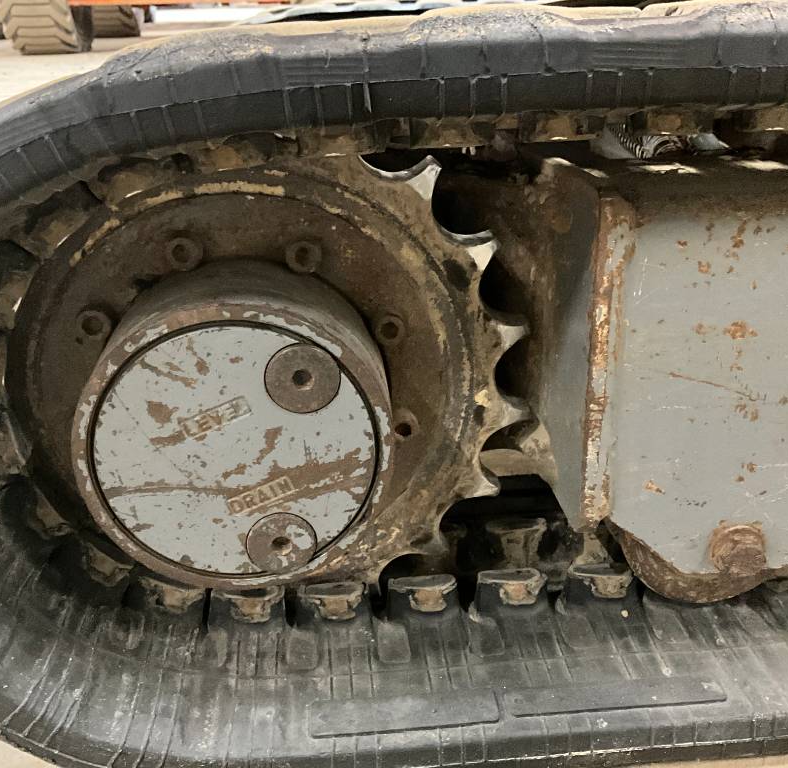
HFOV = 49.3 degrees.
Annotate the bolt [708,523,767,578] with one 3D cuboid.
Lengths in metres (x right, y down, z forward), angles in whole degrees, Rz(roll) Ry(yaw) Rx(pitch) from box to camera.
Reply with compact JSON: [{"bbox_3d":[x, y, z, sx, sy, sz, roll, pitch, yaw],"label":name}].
[{"bbox_3d":[0.175,0.085,0.434,0.024,0.024,0.013,-3,22,-5],"label":"bolt"}]

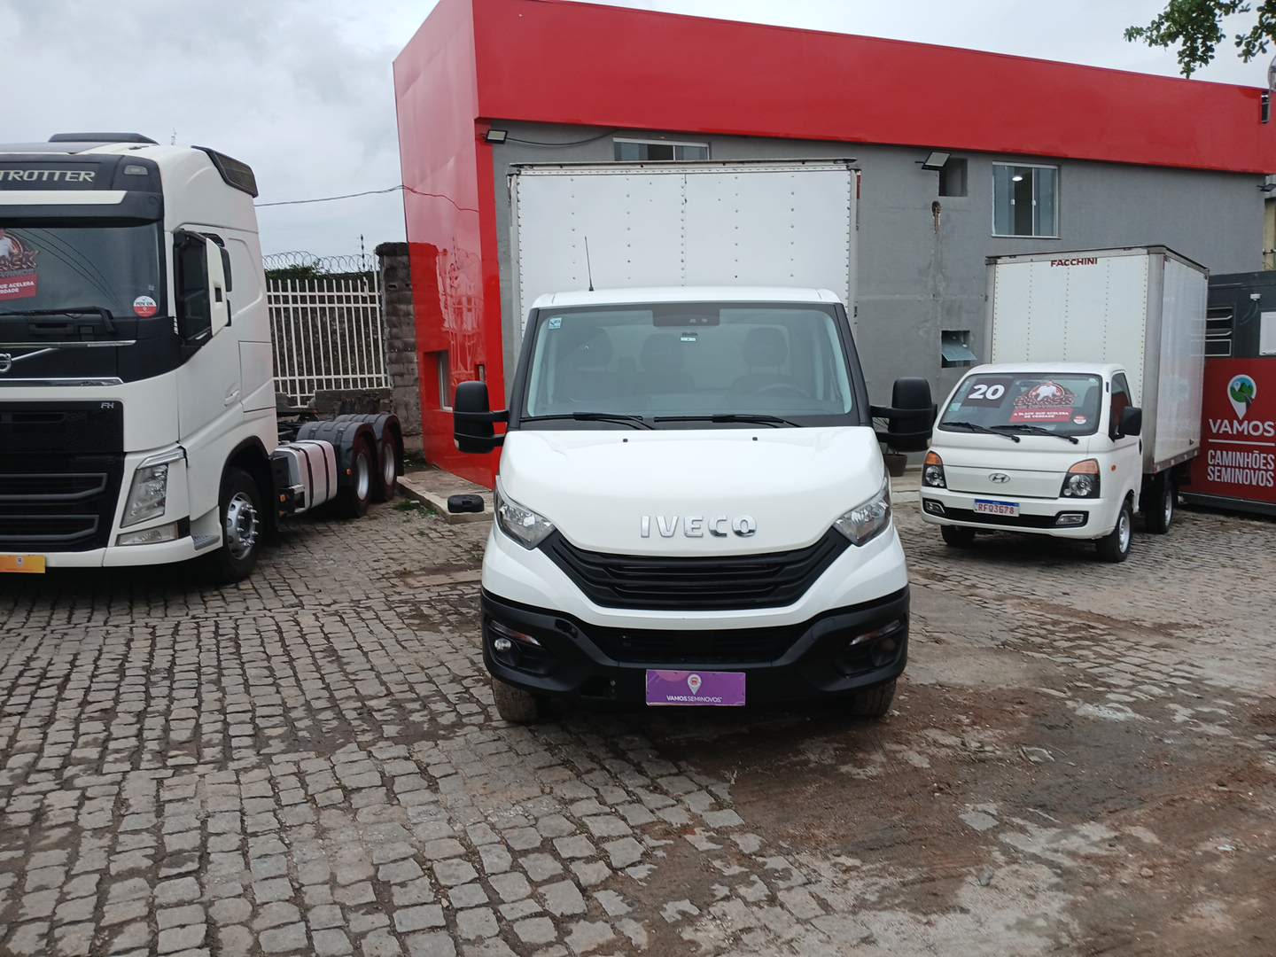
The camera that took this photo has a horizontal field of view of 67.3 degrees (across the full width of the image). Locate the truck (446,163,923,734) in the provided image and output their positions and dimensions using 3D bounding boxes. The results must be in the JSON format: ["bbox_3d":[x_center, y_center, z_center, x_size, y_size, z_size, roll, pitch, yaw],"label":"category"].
[{"bbox_3d":[0.333,-0.554,7.188,2.350,3.120,6.800,0,6,2],"label":"truck"}]

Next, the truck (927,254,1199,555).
[{"bbox_3d":[4.875,-0.893,10.709,1.870,3.120,5.200,4,7,38],"label":"truck"}]

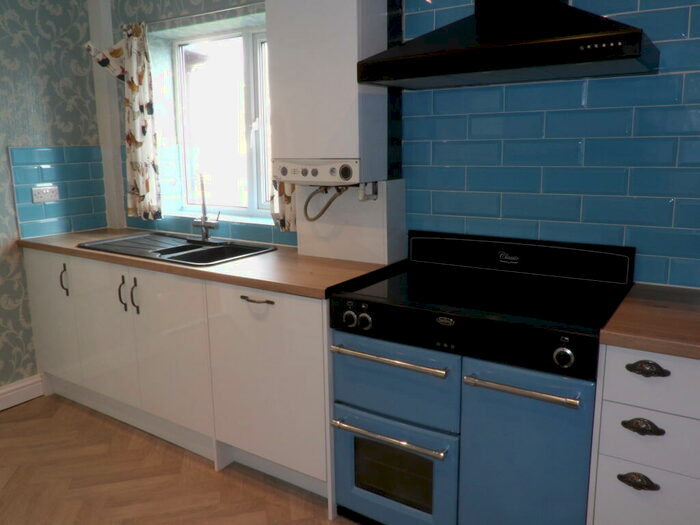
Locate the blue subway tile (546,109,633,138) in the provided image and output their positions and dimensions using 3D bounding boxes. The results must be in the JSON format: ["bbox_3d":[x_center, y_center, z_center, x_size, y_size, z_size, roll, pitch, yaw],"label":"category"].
[{"bbox_3d":[0.851,-0.495,2.025,0.296,0.099,0.010,7,14,32],"label":"blue subway tile"}]

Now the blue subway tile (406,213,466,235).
[{"bbox_3d":[0.365,-0.154,2.465,0.292,0.100,0.010,6,13,32],"label":"blue subway tile"}]

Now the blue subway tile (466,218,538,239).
[{"bbox_3d":[0.607,-0.125,2.265,0.296,0.099,0.010,7,14,32],"label":"blue subway tile"}]

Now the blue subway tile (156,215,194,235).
[{"bbox_3d":[-1.040,-0.225,3.378,0.305,0.099,0.010,6,13,34],"label":"blue subway tile"}]

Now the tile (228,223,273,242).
[{"bbox_3d":[-0.524,-0.160,3.008,0.296,0.096,0.010,7,14,32],"label":"tile"}]

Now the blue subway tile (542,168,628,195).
[{"bbox_3d":[0.842,-0.293,2.040,0.300,0.100,0.010,6,13,34],"label":"blue subway tile"}]

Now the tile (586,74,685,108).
[{"bbox_3d":[0.966,-0.582,1.931,0.296,0.099,0.010,7,14,32],"label":"tile"}]

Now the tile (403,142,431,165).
[{"bbox_3d":[0.294,-0.466,2.445,0.135,0.100,0.010,6,13,32],"label":"tile"}]

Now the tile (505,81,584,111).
[{"bbox_3d":[0.717,-0.610,2.090,0.296,0.099,0.010,7,14,32],"label":"tile"}]

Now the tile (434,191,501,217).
[{"bbox_3d":[0.476,-0.239,2.328,0.296,0.099,0.010,7,14,32],"label":"tile"}]

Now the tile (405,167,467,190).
[{"bbox_3d":[0.350,-0.353,2.387,0.296,0.099,0.010,7,14,32],"label":"tile"}]

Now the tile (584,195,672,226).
[{"bbox_3d":[0.997,-0.187,2.052,0.300,0.100,0.010,6,13,32],"label":"tile"}]

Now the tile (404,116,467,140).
[{"bbox_3d":[0.358,-0.561,2.383,0.292,0.100,0.010,6,13,32],"label":"tile"}]

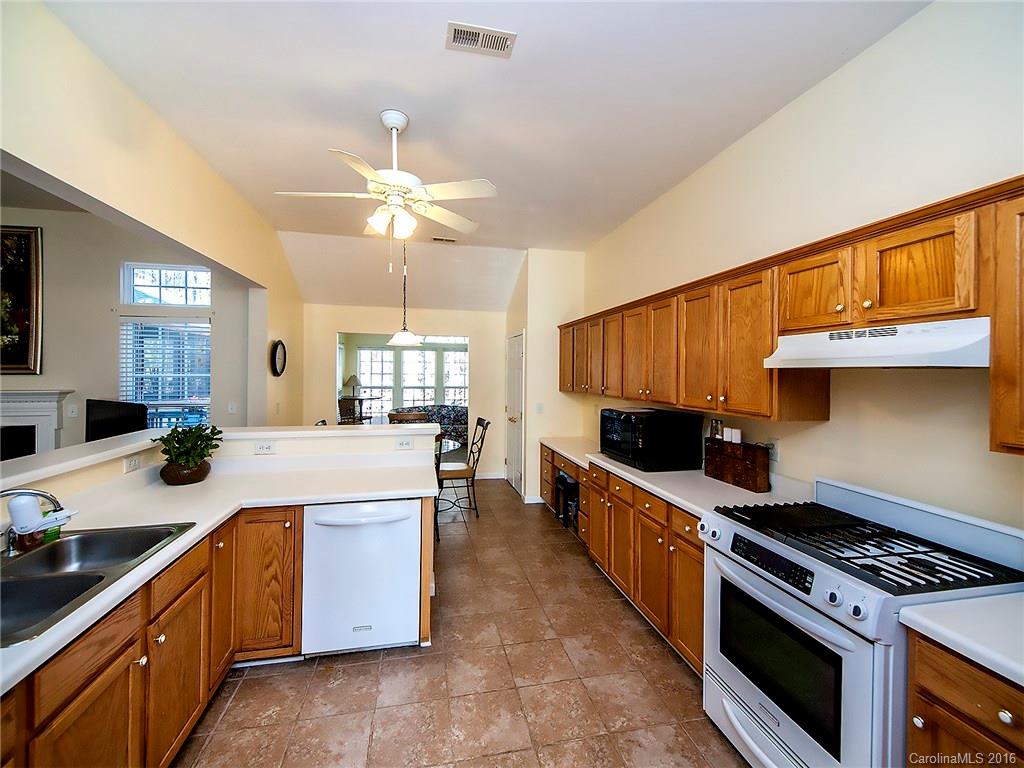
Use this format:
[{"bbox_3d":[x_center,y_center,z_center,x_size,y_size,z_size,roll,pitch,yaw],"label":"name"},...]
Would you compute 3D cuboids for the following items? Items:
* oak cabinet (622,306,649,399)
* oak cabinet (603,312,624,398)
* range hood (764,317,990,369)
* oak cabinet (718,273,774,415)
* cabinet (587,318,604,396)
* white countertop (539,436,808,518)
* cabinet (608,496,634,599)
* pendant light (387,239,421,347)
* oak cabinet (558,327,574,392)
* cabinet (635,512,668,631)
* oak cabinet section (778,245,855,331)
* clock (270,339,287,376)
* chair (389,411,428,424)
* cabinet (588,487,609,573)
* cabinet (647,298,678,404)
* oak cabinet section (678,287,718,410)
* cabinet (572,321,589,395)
[{"bbox_3d":[1.137,-0.234,3.343,0.321,0.730,0.380,1,1,-13],"label":"oak cabinet"},{"bbox_3d":[1.051,-0.244,3.724,0.321,0.730,0.360,1,1,-13],"label":"oak cabinet"},{"bbox_3d":[1.470,-0.137,1.646,0.430,0.155,0.762,1,1,-13],"label":"range hood"},{"bbox_3d":[1.380,-0.204,2.223,0.325,0.735,0.375,1,1,-12],"label":"oak cabinet"},{"bbox_3d":[0.969,-0.255,4.080,0.325,0.735,0.360,1,1,-12],"label":"cabinet"},{"bbox_3d":[0.908,0.687,3.547,0.661,0.191,3.160,1,1,-13],"label":"white countertop"},{"bbox_3d":[1.054,1.105,2.914,0.635,0.595,0.375,1,1,-12],"label":"cabinet"},{"bbox_3d":[-1.166,-1.012,4.530,0.376,1.180,0.376,1,1,-12],"label":"pendant light"},{"bbox_3d":[0.795,-0.279,4.866,0.325,0.740,0.400,1,1,-12],"label":"oak cabinet"},{"bbox_3d":[1.097,1.114,2.537,0.565,0.590,0.345,1,1,-13],"label":"cabinet"},{"bbox_3d":[1.426,-0.390,1.790,0.333,0.316,0.337,-1,2,-13],"label":"oak cabinet section"},{"bbox_3d":[-2.563,-0.285,4.568,0.040,0.400,0.400,1,1,-12],"label":"clock"},{"bbox_3d":[-1.293,0.906,5.111,0.485,1.045,0.550,1,1,-13],"label":"chair"},{"bbox_3d":[0.938,1.100,3.242,0.565,0.580,0.320,1,1,-13],"label":"cabinet"},{"bbox_3d":[1.222,-0.224,2.970,0.321,0.730,0.355,1,1,-13],"label":"cabinet"},{"bbox_3d":[1.265,-0.205,2.524,0.333,0.724,0.365,-1,2,-13],"label":"oak cabinet section"},{"bbox_3d":[0.886,-0.265,4.456,0.325,0.735,0.370,1,1,-12],"label":"cabinet"}]

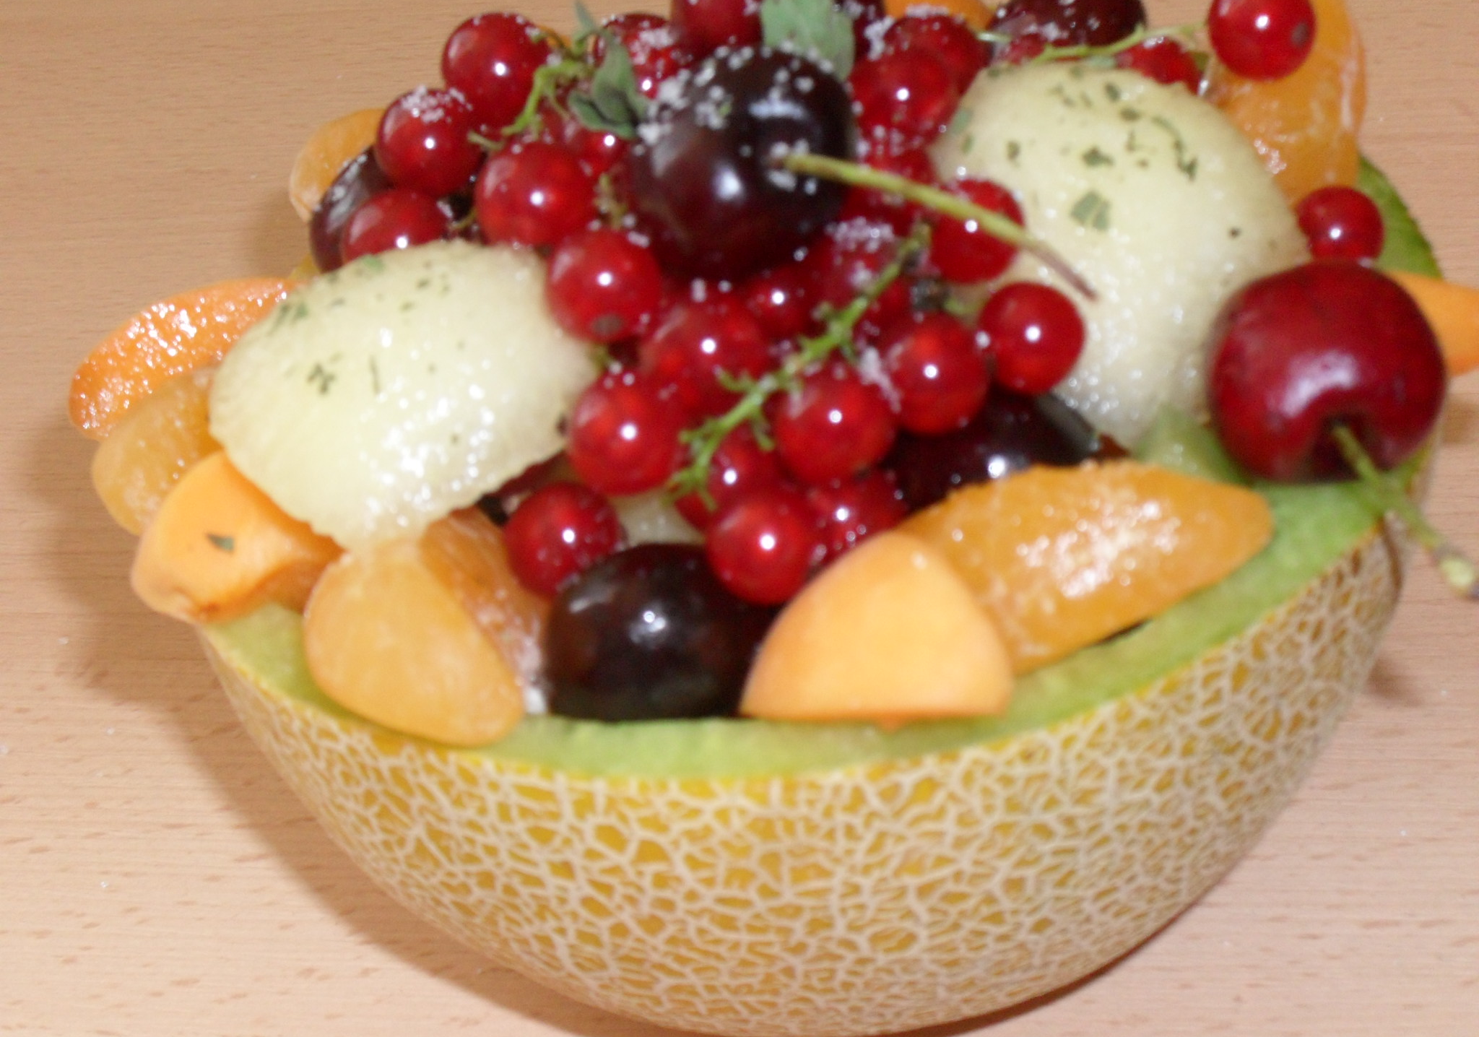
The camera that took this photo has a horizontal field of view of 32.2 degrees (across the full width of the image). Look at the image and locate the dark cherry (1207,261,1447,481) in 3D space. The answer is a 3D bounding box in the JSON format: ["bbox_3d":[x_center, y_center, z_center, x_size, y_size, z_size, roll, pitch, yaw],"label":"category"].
[{"bbox_3d":[0.057,-0.014,0.247,0.022,0.023,0.021,-8,46,-7],"label":"dark cherry"}]

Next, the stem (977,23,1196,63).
[{"bbox_3d":[0.036,-0.048,0.262,0.022,0.004,0.004,-3,37,0],"label":"stem"}]

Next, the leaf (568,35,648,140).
[{"bbox_3d":[-0.014,-0.045,0.270,0.009,0.004,0.012,0,72,0],"label":"leaf"}]

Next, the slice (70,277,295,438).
[{"bbox_3d":[-0.059,-0.017,0.280,0.034,0.013,0.016,-32,43,-24],"label":"slice"}]

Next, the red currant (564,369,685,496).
[{"bbox_3d":[-0.011,-0.008,0.250,0.011,0.011,0.011,-6,34,0],"label":"red currant"}]

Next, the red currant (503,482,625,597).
[{"bbox_3d":[-0.016,0.002,0.234,0.011,0.011,0.011,-4,37,0],"label":"red currant"}]

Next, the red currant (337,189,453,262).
[{"bbox_3d":[-0.034,-0.027,0.254,0.011,0.011,0.011,-4,37,0],"label":"red currant"}]

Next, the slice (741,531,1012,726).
[{"bbox_3d":[0.013,0.009,0.239,0.026,0.019,0.023,-6,34,0],"label":"slice"}]

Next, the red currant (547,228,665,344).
[{"bbox_3d":[-0.013,-0.023,0.250,0.011,0.011,0.011,0,32,0],"label":"red currant"}]

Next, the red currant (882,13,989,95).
[{"bbox_3d":[0.021,-0.048,0.270,0.011,0.011,0.011,0,32,0],"label":"red currant"}]

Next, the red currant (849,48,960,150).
[{"bbox_3d":[0.016,-0.041,0.250,0.011,0.011,0.011,1,37,0],"label":"red currant"}]

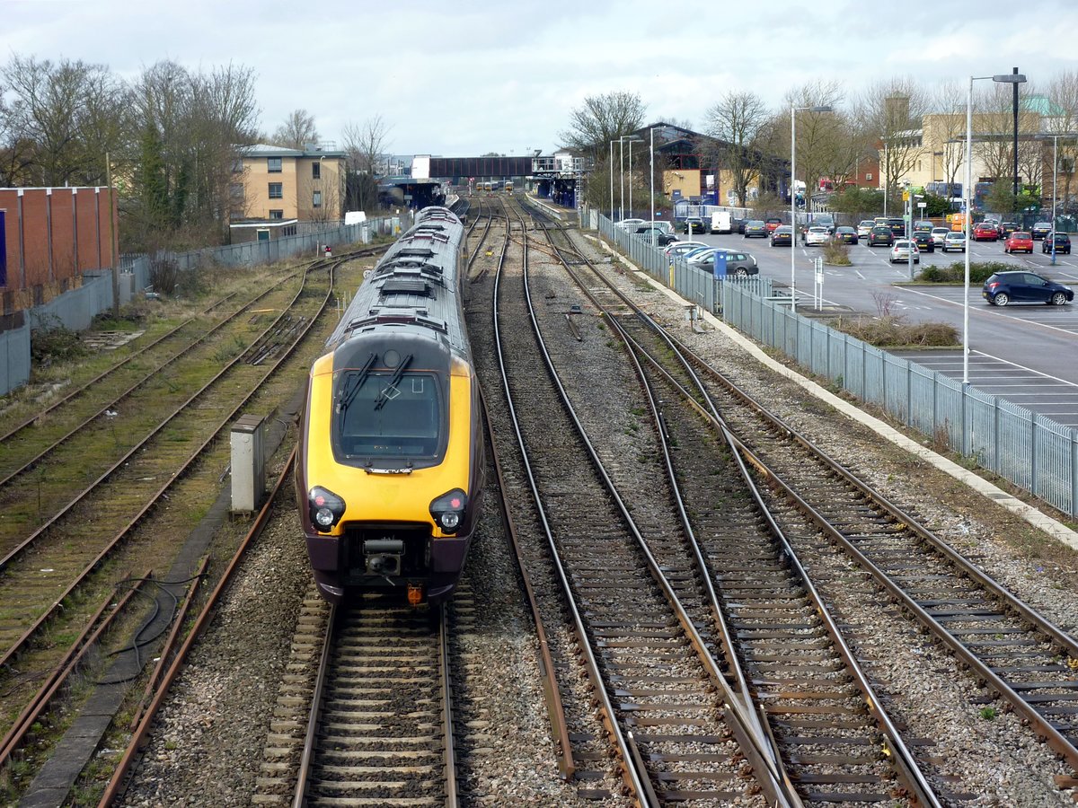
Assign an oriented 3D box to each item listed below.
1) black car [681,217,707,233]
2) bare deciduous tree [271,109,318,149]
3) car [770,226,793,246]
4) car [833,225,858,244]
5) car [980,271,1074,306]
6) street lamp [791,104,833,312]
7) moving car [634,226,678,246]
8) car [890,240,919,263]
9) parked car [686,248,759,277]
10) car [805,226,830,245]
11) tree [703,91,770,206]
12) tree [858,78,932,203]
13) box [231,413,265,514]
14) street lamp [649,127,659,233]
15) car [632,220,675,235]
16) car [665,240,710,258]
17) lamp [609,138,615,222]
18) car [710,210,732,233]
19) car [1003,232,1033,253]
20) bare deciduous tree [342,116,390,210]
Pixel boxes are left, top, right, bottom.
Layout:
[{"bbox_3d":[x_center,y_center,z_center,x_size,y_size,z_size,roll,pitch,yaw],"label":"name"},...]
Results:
[{"bbox_3d":[13.594,-15.673,195.000,1.730,1.470,4.100,0,6,5],"label":"black car"},{"bbox_3d":[-31.001,-30.825,285.000,7.000,13.080,7.000,0,6,0],"label":"bare deciduous tree"},{"bbox_3d":[18.169,-12.501,166.309,1.780,1.410,4.500,0,6,5],"label":"car"},{"bbox_3d":[24.138,-13.304,175.500,1.770,1.420,4.450,0,6,6],"label":"car"},{"bbox_3d":[21.535,-5.168,98.720,3.900,1.475,1.700,-1,6,-5],"label":"car"},{"bbox_3d":[9.286,-6.105,76.300,1.400,8.170,0.330,-1,6,-2],"label":"street lamp"},{"bbox_3d":[8.646,-12.454,166.000,3.750,1.410,1.700,-1,6,-2],"label":"moving car"},{"bbox_3d":[22.696,-9.602,139.258,1.760,1.440,4.250,0,6,5],"label":"car"},{"bbox_3d":[9.652,-7.601,121.000,4.500,1.470,1.800,-1,6,-2],"label":"parked car"},{"bbox_3d":[20.725,-12.607,166.757,1.770,1.470,4.300,0,6,5],"label":"car"},{"bbox_3d":[18.819,-24.095,214.000,6.500,11.760,6.500,0,6,0],"label":"tree"},{"bbox_3d":[39.217,-28.513,247.173,7.900,15.200,7.900,-1,6,0],"label":"tree"},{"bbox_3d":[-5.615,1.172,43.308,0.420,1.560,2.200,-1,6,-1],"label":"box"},{"bbox_3d":[7.199,-11.888,130.572,1.300,8.200,0.350,-1,6,-2],"label":"street lamp"},{"bbox_3d":[8.704,-13.745,177.500,4.150,1.480,1.750,-1,6,-2],"label":"car"},{"bbox_3d":[9.560,-9.042,135.219,4.200,1.480,1.770,-1,6,-2],"label":"car"},{"bbox_3d":[7.135,-19.443,199.574,1.400,8.200,0.350,-1,6,-2],"label":"lamp"},{"bbox_3d":[15.942,-16.064,196.500,1.800,1.900,4.400,0,6,5],"label":"car"},{"bbox_3d":[32.256,-10.960,150.608,1.700,1.470,3.950,0,6,5],"label":"car"},{"bbox_3d":[-19.702,-27.052,255.369,5.400,11.600,5.400,-1,6,0],"label":"bare deciduous tree"}]

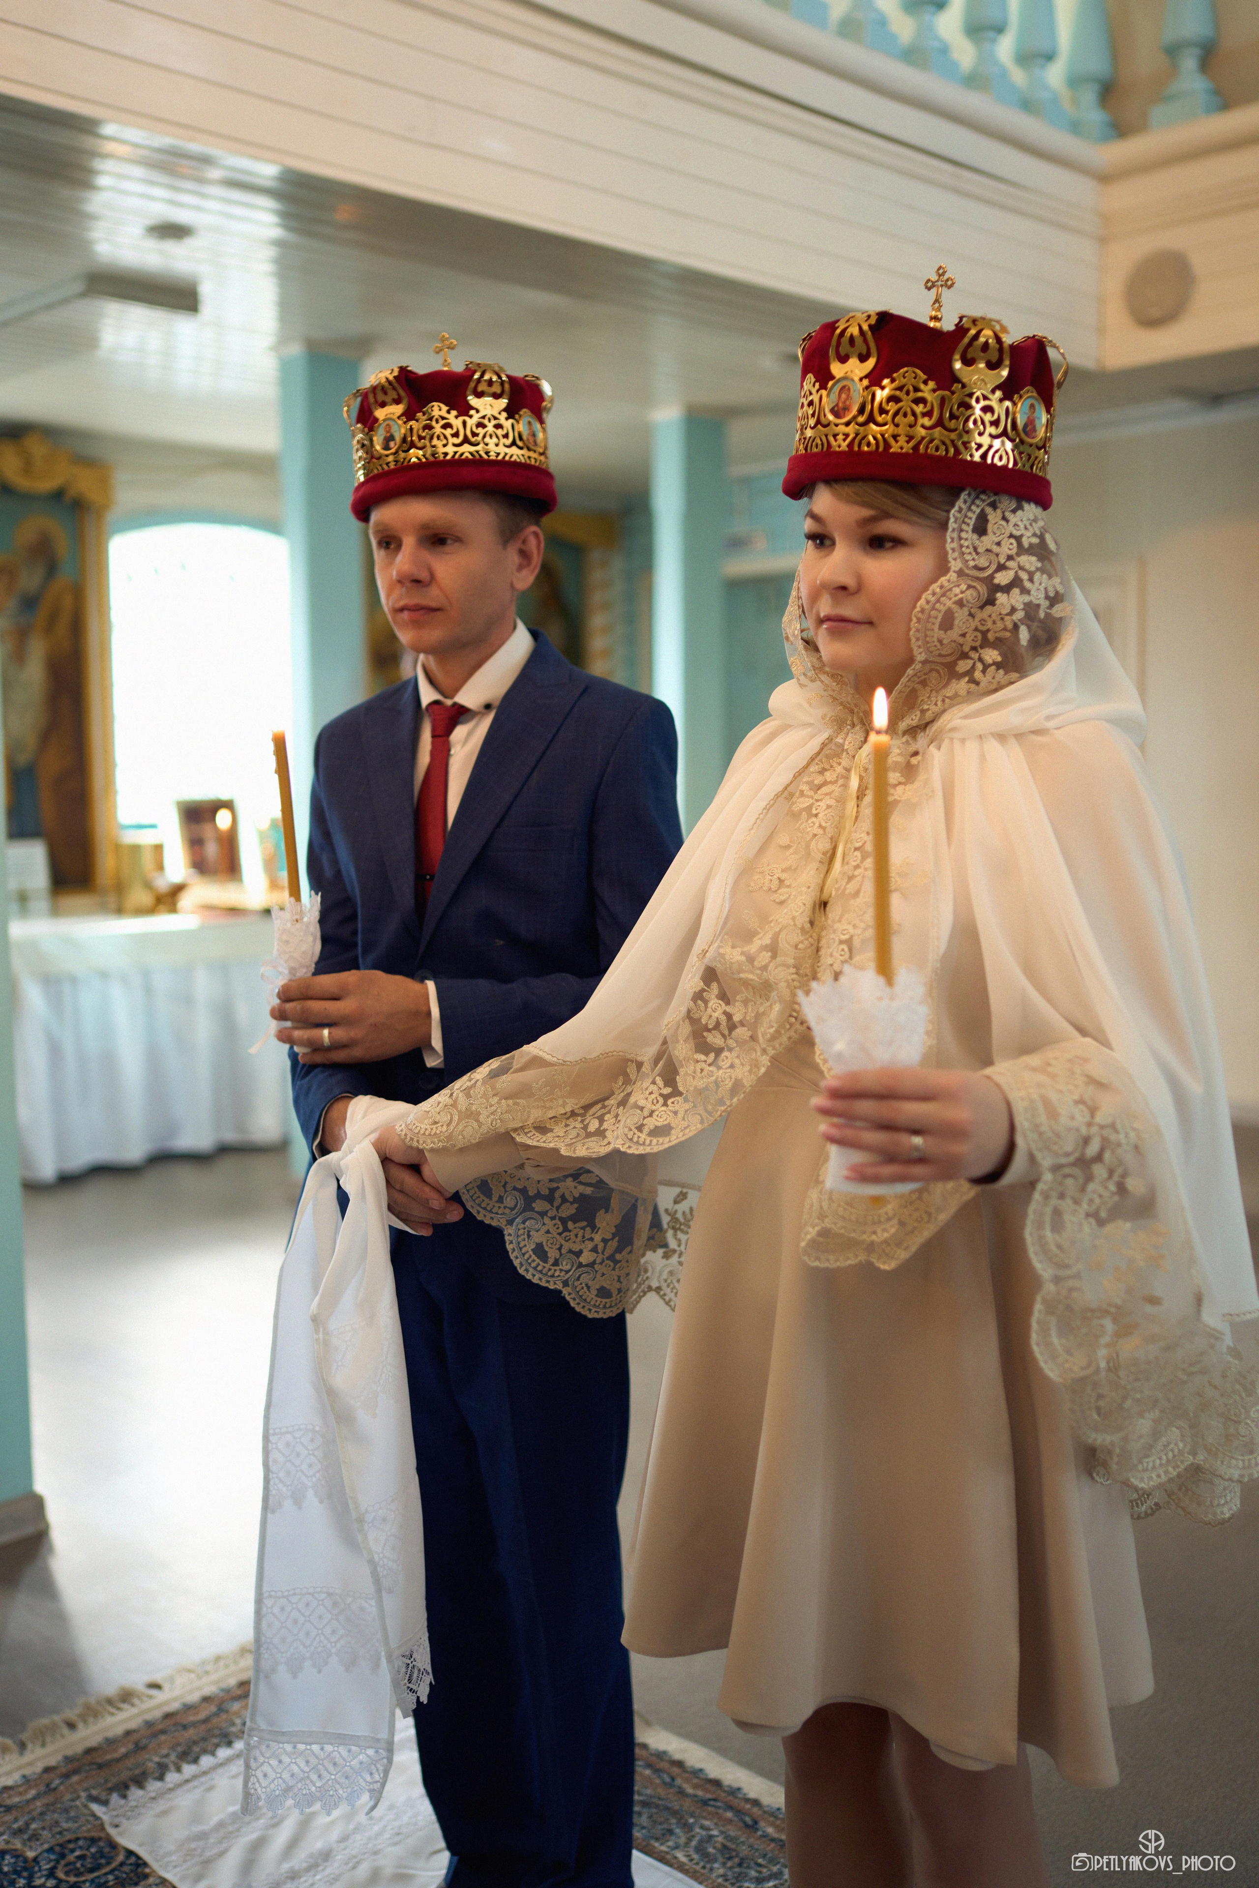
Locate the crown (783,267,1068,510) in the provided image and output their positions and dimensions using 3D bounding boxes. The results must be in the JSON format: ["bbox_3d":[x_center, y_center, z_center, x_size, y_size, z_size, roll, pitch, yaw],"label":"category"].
[{"bbox_3d":[0.248,-0.465,1.528,0.230,0.196,0.230,3,7,0],"label":"crown"}]

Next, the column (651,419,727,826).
[{"bbox_3d":[0.228,-0.620,6.851,0.200,2.600,0.175,-6,8,-43],"label":"column"}]

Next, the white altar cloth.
[{"bbox_3d":[-1.657,0.330,6.481,1.150,0.830,0.700,-4,7,-32],"label":"white altar cloth"}]

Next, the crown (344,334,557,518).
[{"bbox_3d":[-0.197,-0.571,2.014,0.230,0.197,0.230,-3,4,0],"label":"crown"}]

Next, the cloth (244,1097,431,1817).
[{"bbox_3d":[-0.297,0.526,1.851,0.190,0.747,0.150,1,6,15],"label":"cloth"}]

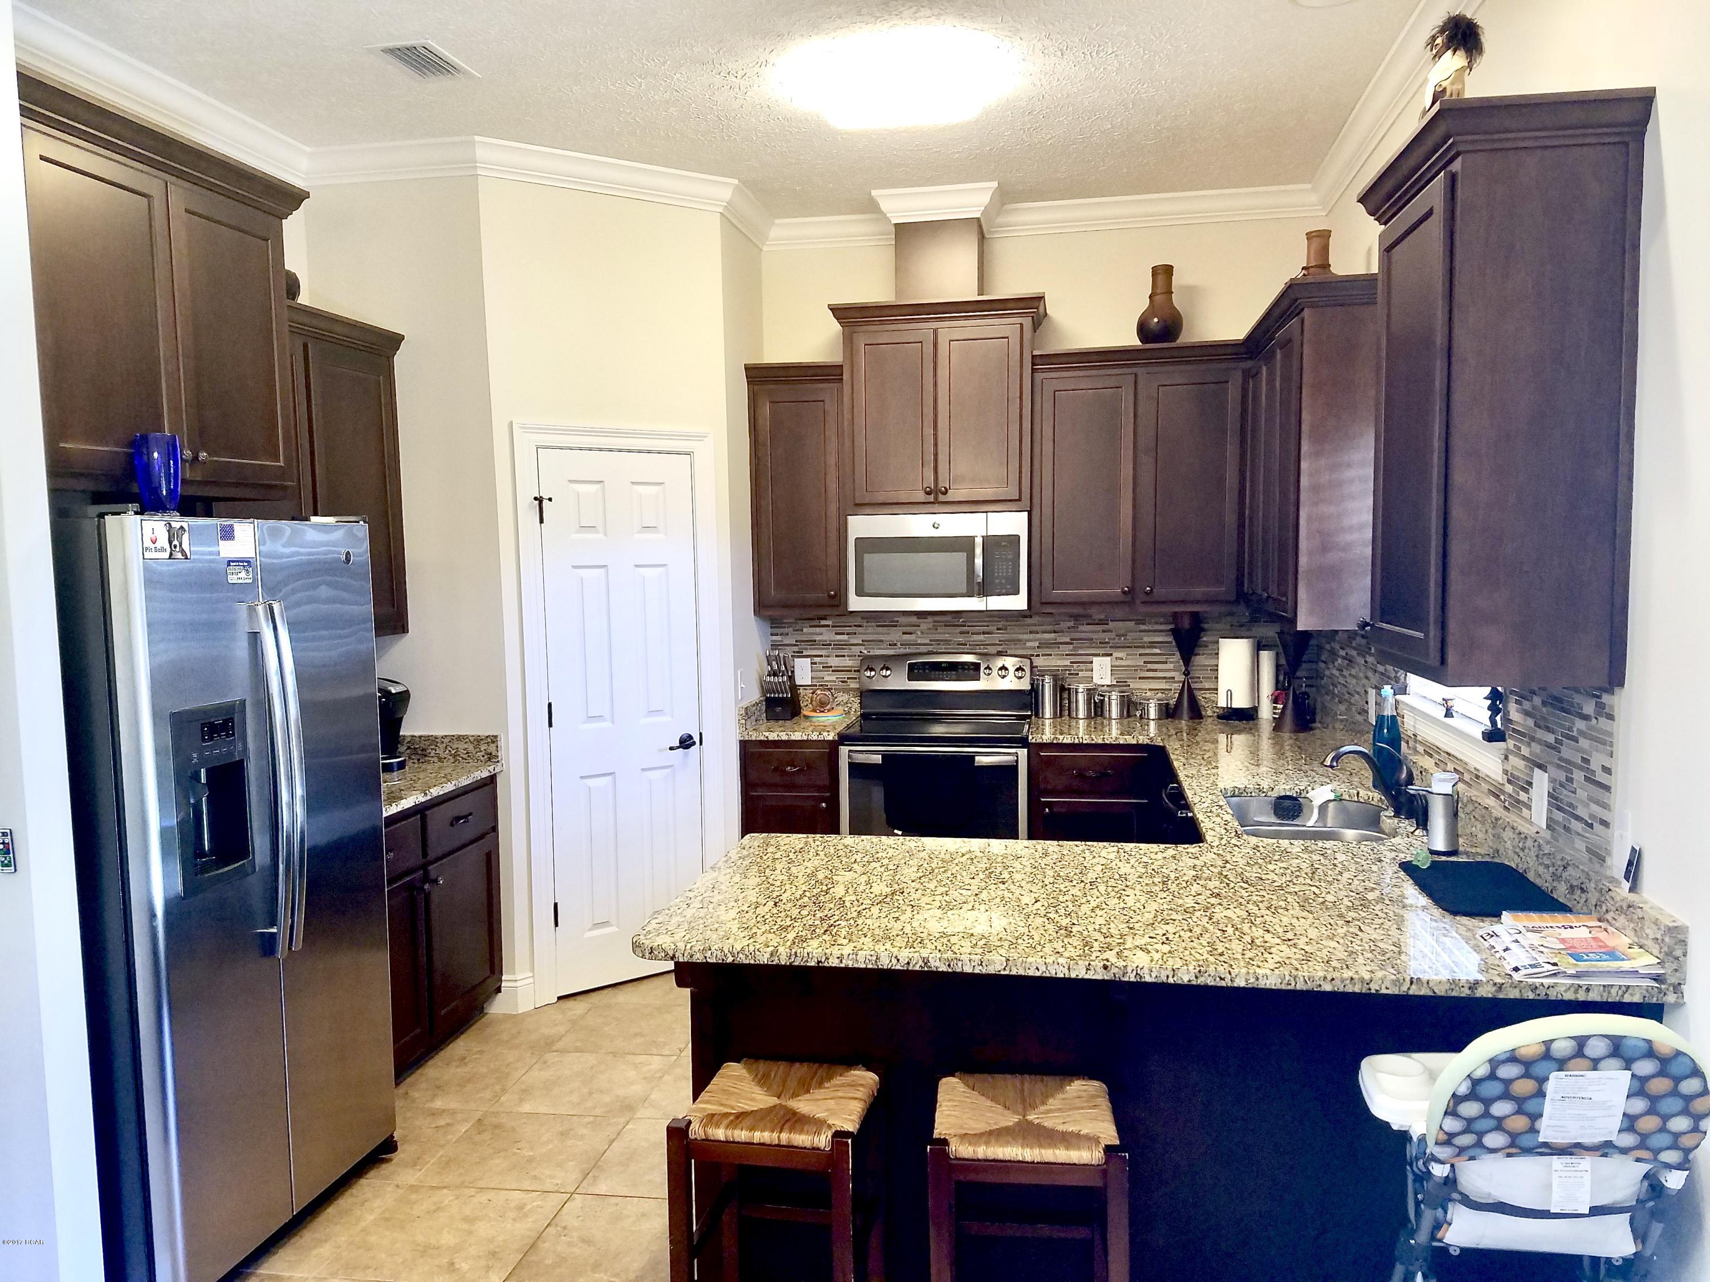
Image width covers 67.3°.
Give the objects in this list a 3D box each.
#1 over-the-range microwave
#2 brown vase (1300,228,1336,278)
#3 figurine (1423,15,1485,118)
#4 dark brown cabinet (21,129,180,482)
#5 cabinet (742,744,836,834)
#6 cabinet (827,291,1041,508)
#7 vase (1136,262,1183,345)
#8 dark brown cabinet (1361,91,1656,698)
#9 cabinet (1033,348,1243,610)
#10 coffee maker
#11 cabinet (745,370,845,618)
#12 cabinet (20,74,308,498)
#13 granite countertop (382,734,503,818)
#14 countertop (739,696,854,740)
[{"bbox_3d":[0.371,-0.339,5.535,0.756,0.413,0.390,0,4,10],"label":"over-the-range microwave"},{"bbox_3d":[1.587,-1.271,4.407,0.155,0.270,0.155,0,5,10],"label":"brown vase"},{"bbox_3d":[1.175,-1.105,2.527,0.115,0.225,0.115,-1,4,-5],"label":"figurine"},{"bbox_3d":[-1.898,-0.718,2.910,0.510,0.735,0.435,0,5,10],"label":"dark brown cabinet"},{"bbox_3d":[-0.208,0.816,5.585,0.412,0.880,0.630,0,5,10],"label":"cabinet"},{"bbox_3d":[0.369,-0.973,5.471,0.878,0.860,0.420,0,4,10],"label":"cabinet"},{"bbox_3d":[1.259,-1.372,5.308,0.200,0.344,0.200,0,4,10],"label":"vase"},{"bbox_3d":[1.311,-0.473,2.692,0.355,1.075,0.690,0,5,10],"label":"dark brown cabinet"},{"bbox_3d":[1.172,-0.664,5.361,0.850,1.060,0.365,0,5,10],"label":"cabinet"},{"bbox_3d":[-1.748,0.288,4.551,0.325,0.328,0.230,0,4,10],"label":"coffee maker"},{"bbox_3d":[-0.213,-0.658,5.601,0.412,1.060,0.365,0,5,10],"label":"cabinet"},{"bbox_3d":[-1.887,-0.776,3.164,0.630,0.852,0.960,0,4,10],"label":"cabinet"},{"bbox_3d":[-1.687,0.445,4.194,0.657,0.136,1.045,0,4,10],"label":"granite countertop"},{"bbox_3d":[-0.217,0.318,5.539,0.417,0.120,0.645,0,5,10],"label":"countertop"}]

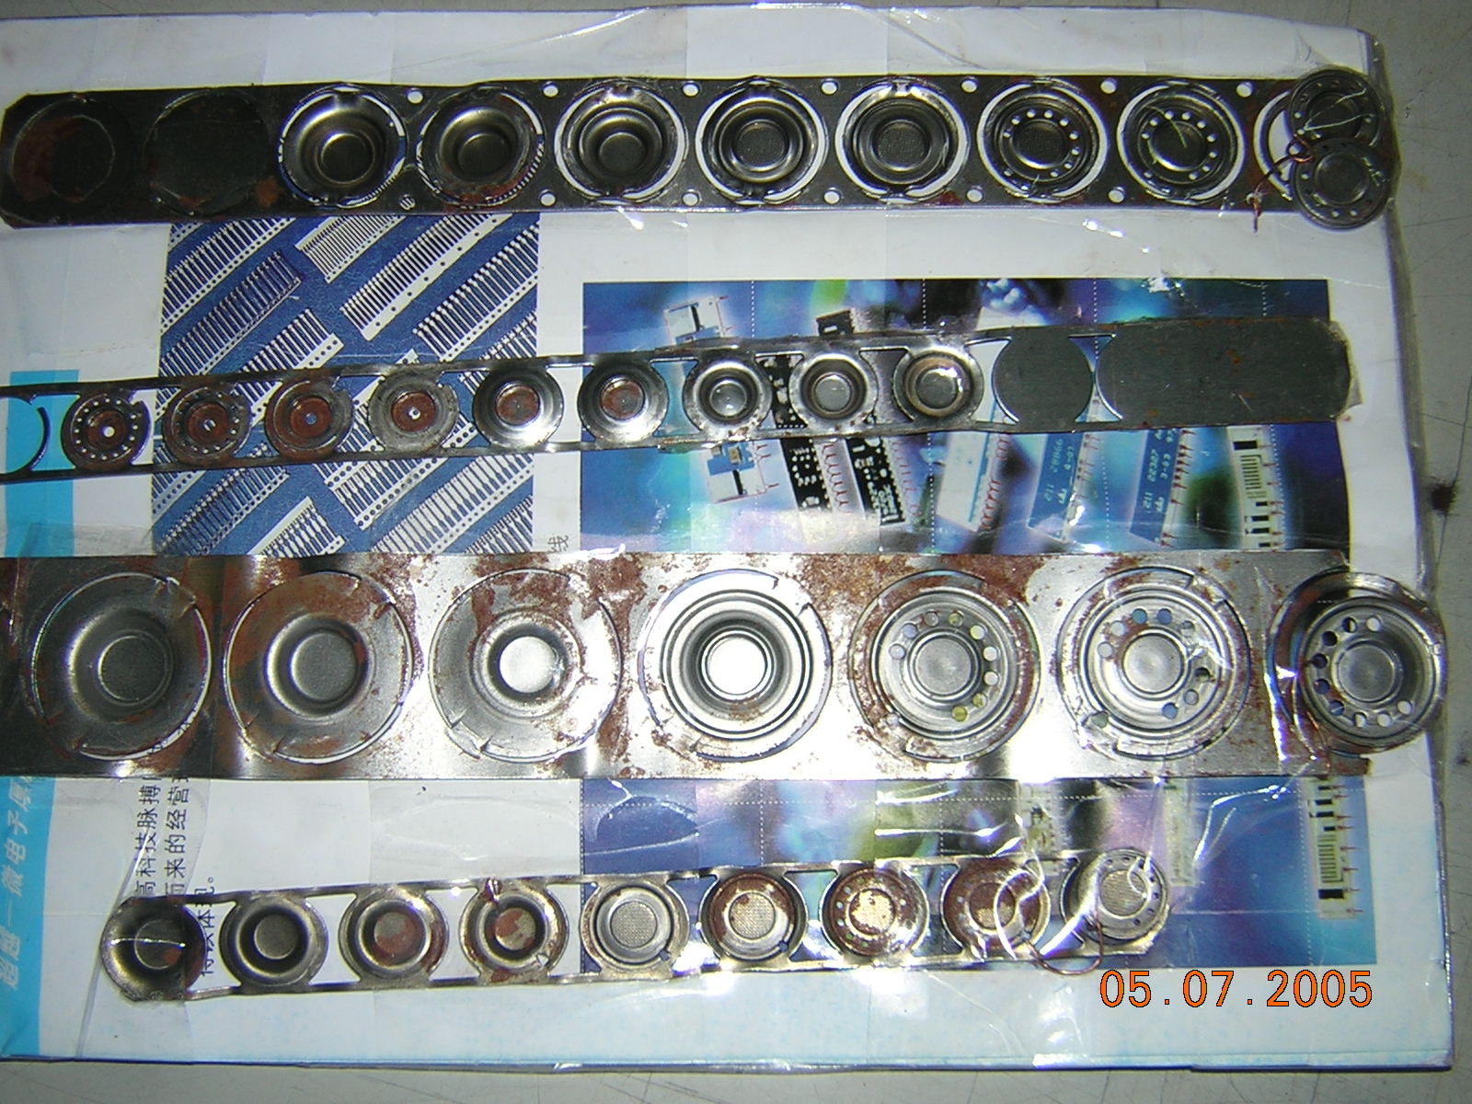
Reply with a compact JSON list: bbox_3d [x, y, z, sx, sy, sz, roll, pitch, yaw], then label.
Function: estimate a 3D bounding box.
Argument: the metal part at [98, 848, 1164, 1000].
[{"bbox_3d":[-0.019,0.070,0.288,0.199,0.006,0.020,-3,82,0],"label":"metal part"}]

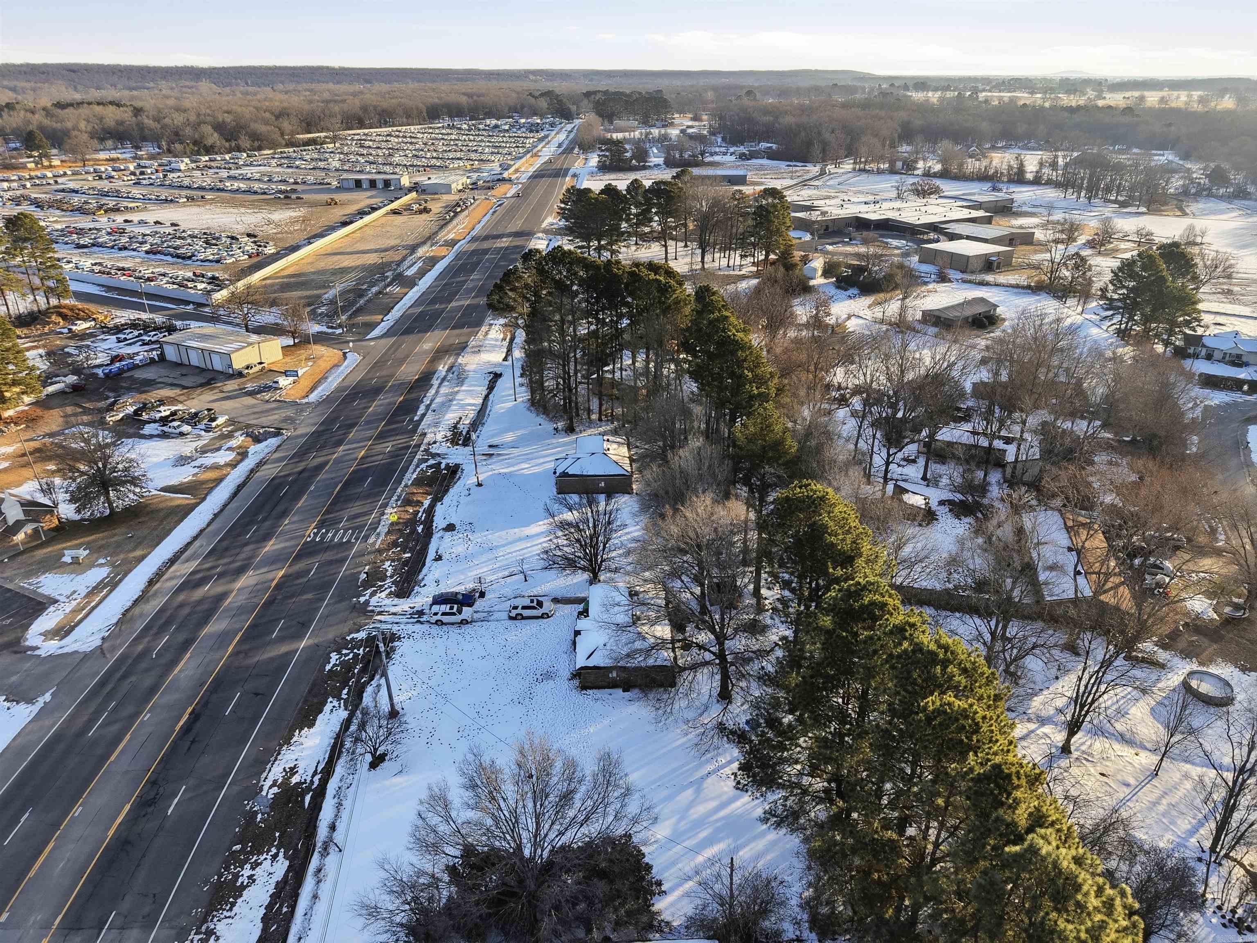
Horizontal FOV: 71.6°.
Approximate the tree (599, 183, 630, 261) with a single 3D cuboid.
[{"bbox_3d":[-4.600,-79.168,276.587,9.800,23.900,9.800,0,25,0],"label":"tree"}]

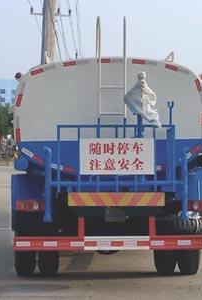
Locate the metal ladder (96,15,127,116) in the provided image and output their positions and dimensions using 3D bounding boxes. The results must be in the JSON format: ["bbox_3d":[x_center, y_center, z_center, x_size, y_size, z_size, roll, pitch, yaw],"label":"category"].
[{"bbox_3d":[0.120,-0.970,5.200,0.340,1.240,0.300,0,0,-6],"label":"metal ladder"}]

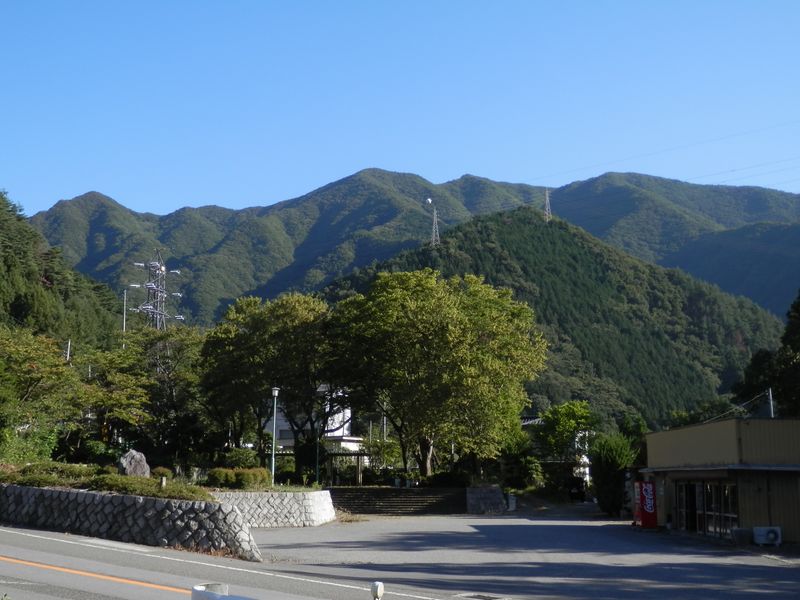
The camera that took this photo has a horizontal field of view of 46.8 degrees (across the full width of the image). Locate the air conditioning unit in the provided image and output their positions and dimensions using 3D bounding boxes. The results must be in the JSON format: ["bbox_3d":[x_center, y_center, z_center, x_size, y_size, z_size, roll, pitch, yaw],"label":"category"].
[{"bbox_3d":[11.450,7.378,28.800,0.800,0.570,0.290,0,-11,0],"label":"air conditioning unit"}]

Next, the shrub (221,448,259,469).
[{"bbox_3d":[-8.636,8.802,49.738,2.100,1.670,1.900,0,-11,0],"label":"shrub"}]

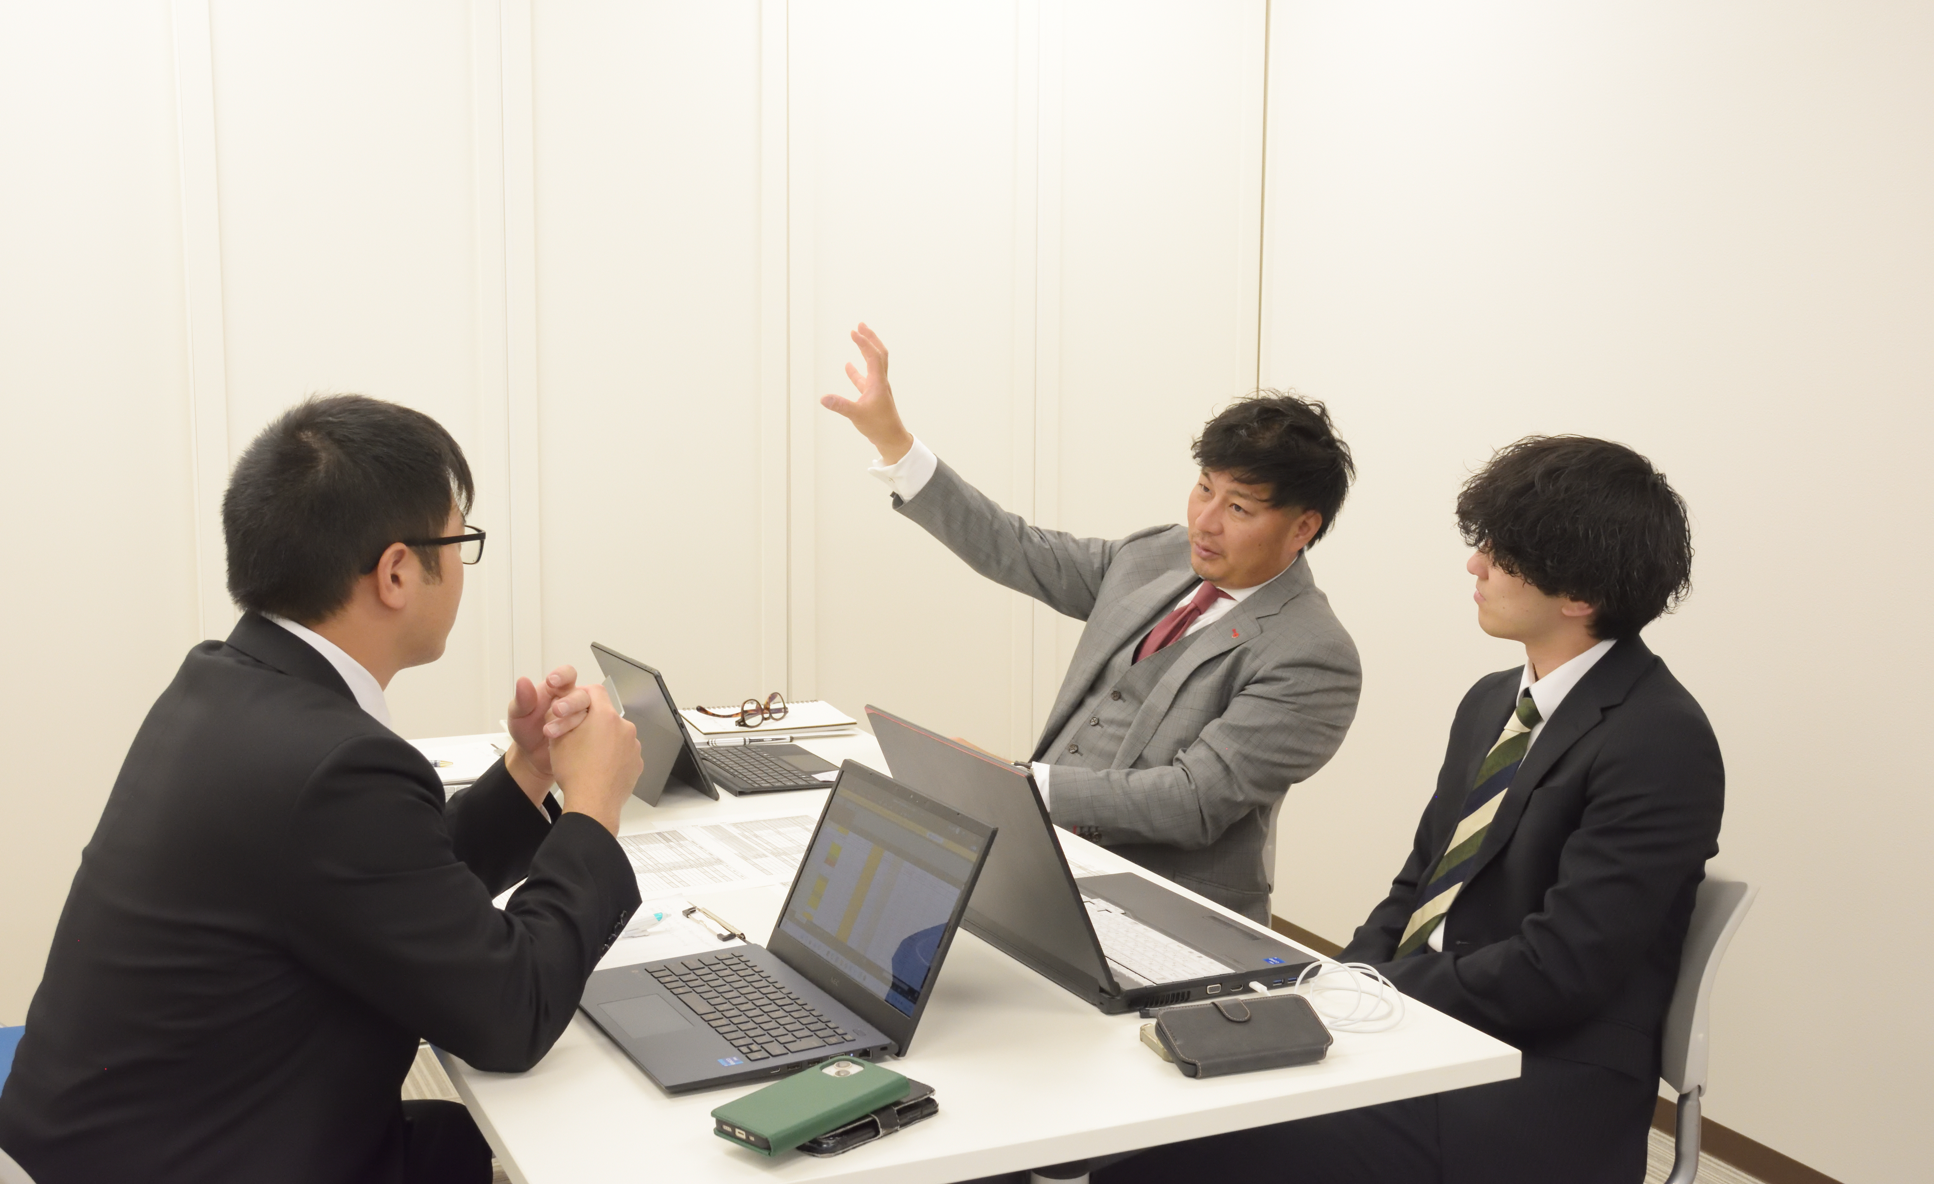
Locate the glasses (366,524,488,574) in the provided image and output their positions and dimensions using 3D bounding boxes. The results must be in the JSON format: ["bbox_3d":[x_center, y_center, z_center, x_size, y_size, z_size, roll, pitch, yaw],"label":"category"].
[{"bbox_3d":[-0.540,-0.039,1.766,0.143,0.042,0.145,6,9,39],"label":"glasses"}]

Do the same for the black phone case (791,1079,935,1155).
[{"bbox_3d":[-0.095,0.428,1.591,0.076,0.019,0.138,7,9,42],"label":"black phone case"}]

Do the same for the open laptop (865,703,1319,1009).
[{"bbox_3d":[0.124,0.261,2.030,0.344,0.247,0.364,-3,8,-27],"label":"open laptop"}]

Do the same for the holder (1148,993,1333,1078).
[{"bbox_3d":[0.252,0.401,1.747,0.138,0.018,0.076,-2,25,-18],"label":"holder"}]

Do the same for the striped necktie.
[{"bbox_3d":[0.548,0.270,2.145,0.050,0.350,0.090,27,-5,-19],"label":"striped necktie"}]

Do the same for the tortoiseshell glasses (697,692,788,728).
[{"bbox_3d":[-0.388,0.188,3.208,0.140,0.047,0.138,5,8,33],"label":"tortoiseshell glasses"}]

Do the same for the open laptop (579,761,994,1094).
[{"bbox_3d":[-0.189,0.303,1.834,0.322,0.205,0.326,-3,8,-28],"label":"open laptop"}]

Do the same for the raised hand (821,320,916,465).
[{"bbox_3d":[-0.134,-0.264,2.580,0.108,0.178,0.090,-11,3,9],"label":"raised hand"}]

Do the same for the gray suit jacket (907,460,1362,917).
[{"bbox_3d":[0.272,0.168,2.653,0.480,0.750,0.520,-6,9,-42],"label":"gray suit jacket"}]

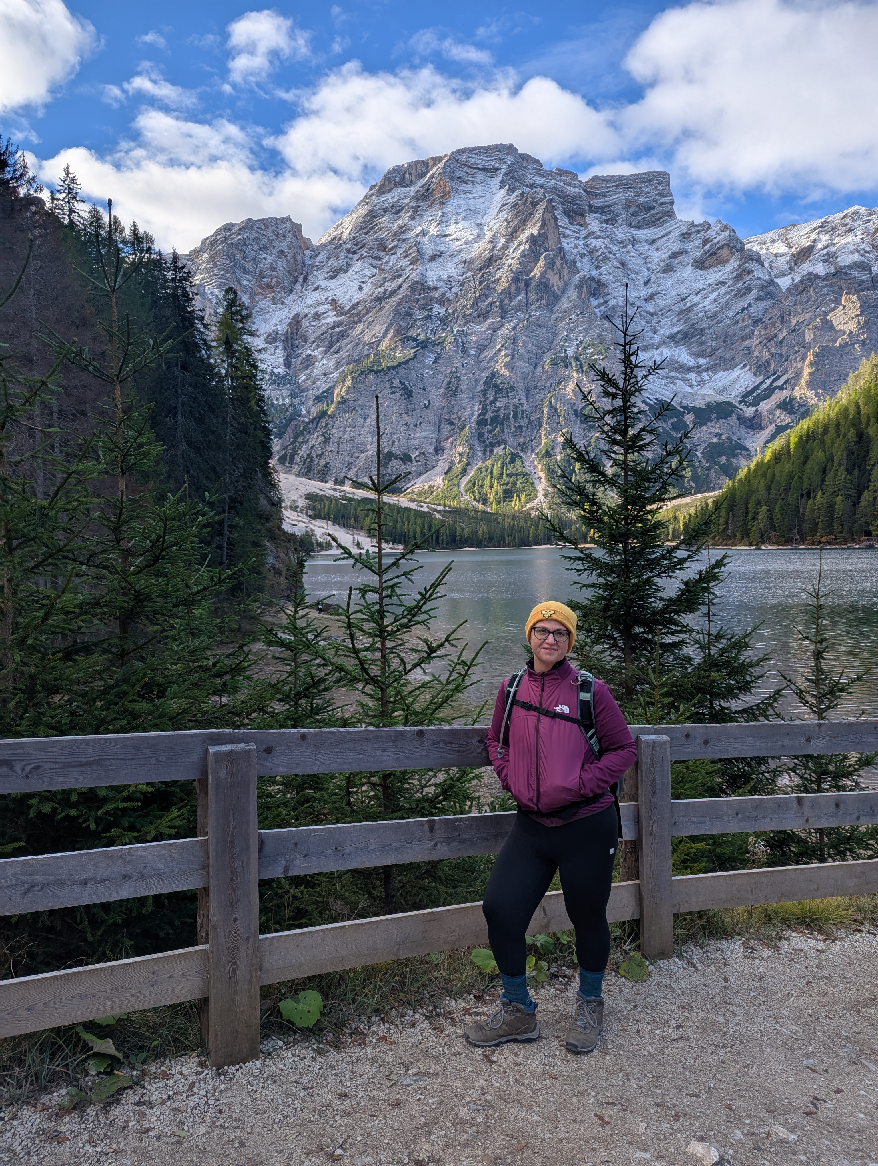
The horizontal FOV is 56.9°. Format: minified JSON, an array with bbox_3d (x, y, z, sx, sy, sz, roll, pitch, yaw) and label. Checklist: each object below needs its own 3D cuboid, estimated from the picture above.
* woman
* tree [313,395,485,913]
[{"bbox_3d":[0.420,0.865,3.005,0.570,1.590,0.500,1,3,23],"label":"woman"},{"bbox_3d":[-0.246,0.424,4.600,1.100,2.980,1.100,0,3,0],"label":"tree"}]

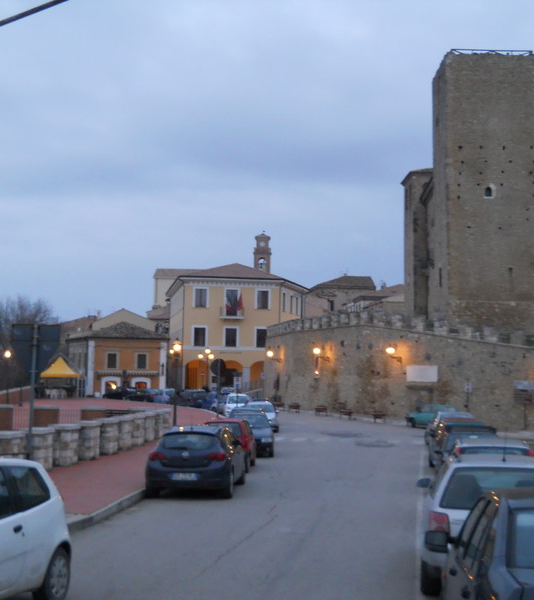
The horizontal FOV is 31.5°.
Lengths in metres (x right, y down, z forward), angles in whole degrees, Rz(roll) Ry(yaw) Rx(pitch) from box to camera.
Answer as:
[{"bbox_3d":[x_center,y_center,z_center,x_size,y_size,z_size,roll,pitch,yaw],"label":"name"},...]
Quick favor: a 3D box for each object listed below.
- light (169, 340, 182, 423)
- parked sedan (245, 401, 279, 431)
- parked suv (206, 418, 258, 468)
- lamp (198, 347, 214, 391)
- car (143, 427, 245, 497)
[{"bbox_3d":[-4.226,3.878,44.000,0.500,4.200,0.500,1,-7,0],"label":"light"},{"bbox_3d":[-0.278,5.501,45.078,1.680,1.460,3.900,1,-5,1],"label":"parked sedan"},{"bbox_3d":[-1.247,4.098,27.192,1.640,1.480,3.750,0,-5,3],"label":"parked suv"},{"bbox_3d":[-4.313,5.498,67.000,1.150,4.300,1.000,1,-7,0],"label":"lamp"},{"bbox_3d":[-1.514,3.547,21.336,1.810,1.500,4.400,0,-6,4],"label":"car"}]

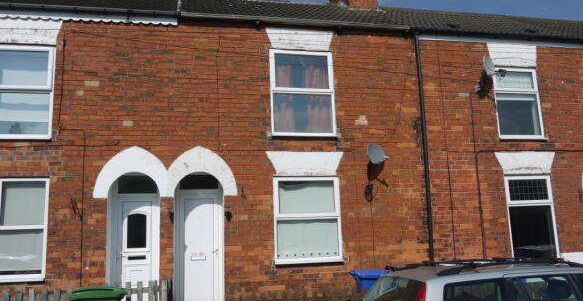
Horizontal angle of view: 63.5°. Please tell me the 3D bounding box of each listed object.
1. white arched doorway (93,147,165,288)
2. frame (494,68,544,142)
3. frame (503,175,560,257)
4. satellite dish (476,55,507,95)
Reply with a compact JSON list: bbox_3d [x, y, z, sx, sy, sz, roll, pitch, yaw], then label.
[{"bbox_3d":[-2.600,1.278,7.667,1.150,2.694,0.300,0,-9,-11],"label":"white arched doorway"},{"bbox_3d":[4.527,-0.945,9.400,1.016,1.483,0.100,0,-9,-11],"label":"frame"},{"bbox_3d":[4.616,1.288,9.044,1.021,1.633,0.100,0,-9,-11],"label":"frame"},{"bbox_3d":[3.820,-1.494,9.029,0.420,0.620,0.420,5,-12,-38],"label":"satellite dish"}]

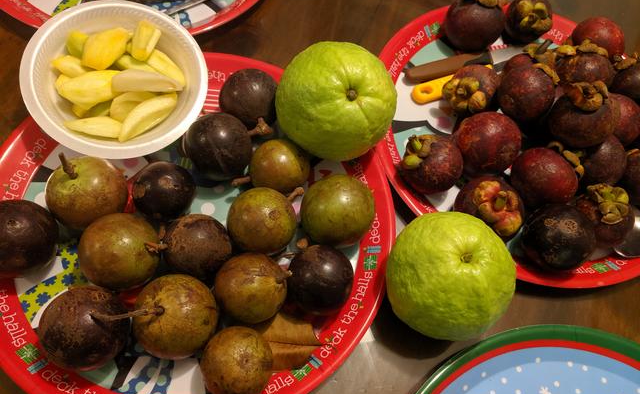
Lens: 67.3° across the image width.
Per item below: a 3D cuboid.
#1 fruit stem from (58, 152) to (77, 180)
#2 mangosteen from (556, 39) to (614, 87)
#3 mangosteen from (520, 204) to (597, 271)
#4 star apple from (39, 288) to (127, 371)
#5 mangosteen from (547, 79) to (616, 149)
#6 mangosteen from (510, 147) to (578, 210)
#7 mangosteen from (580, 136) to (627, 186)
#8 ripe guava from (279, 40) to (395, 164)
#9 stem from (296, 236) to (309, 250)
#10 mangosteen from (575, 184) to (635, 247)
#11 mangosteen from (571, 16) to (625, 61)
[{"bbox_3d":[-0.187,-0.024,0.356,0.006,0.023,0.006,-6,43,0],"label":"fruit stem"},{"bbox_3d":[0.278,-0.136,0.508,0.058,0.058,0.054,-6,102,0],"label":"mangosteen"},{"bbox_3d":[0.207,0.035,0.415,0.058,0.055,0.058,0,63,-8],"label":"mangosteen"},{"bbox_3d":[-0.168,0.094,0.345,0.059,0.057,0.059,0,63,-7],"label":"star apple"},{"bbox_3d":[0.257,-0.081,0.472,0.063,0.058,0.063,3,63,-6],"label":"mangosteen"},{"bbox_3d":[0.208,-0.019,0.443,0.061,0.057,0.060,3,63,-6],"label":"mangosteen"},{"bbox_3d":[0.272,-0.035,0.465,0.047,0.046,0.047,3,63,-6],"label":"mangosteen"},{"bbox_3d":[0.014,-0.084,0.420,0.105,0.101,0.105,0,95,-14],"label":"ripe guava"},{"bbox_3d":[-0.014,0.037,0.386,0.008,0.011,0.008,0,81,18],"label":"stem"},{"bbox_3d":[0.257,0.017,0.434,0.051,0.051,0.051,0,66,17],"label":"mangosteen"},{"bbox_3d":[0.310,-0.173,0.535,0.052,0.050,0.052,0,63,-8],"label":"mangosteen"}]

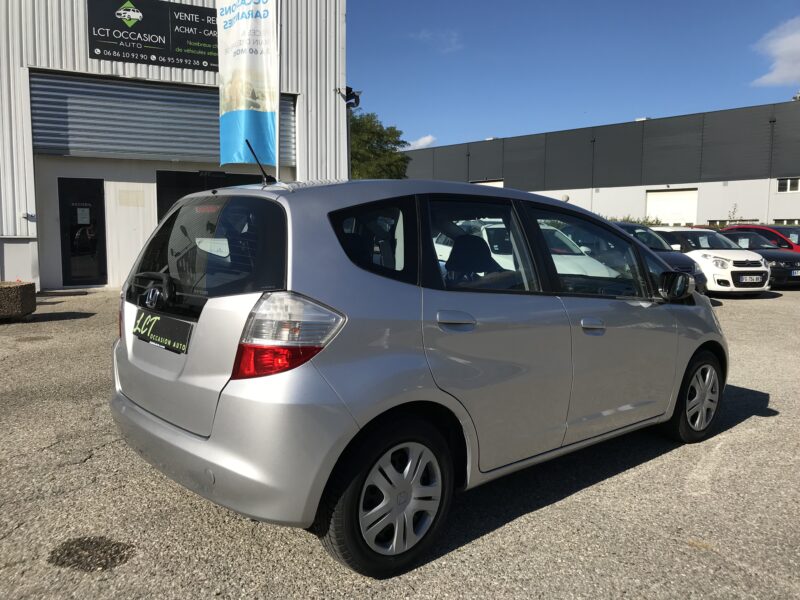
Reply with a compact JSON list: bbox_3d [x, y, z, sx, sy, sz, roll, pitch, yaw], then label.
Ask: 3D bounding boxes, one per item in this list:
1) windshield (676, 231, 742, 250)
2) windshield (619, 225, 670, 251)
[{"bbox_3d":[6.490,-1.261,13.597,1.280,0.160,0.700,-1,42,-16],"label":"windshield"},{"bbox_3d":[4.066,-1.088,11.477,1.380,0.170,0.780,-1,41,-11],"label":"windshield"}]

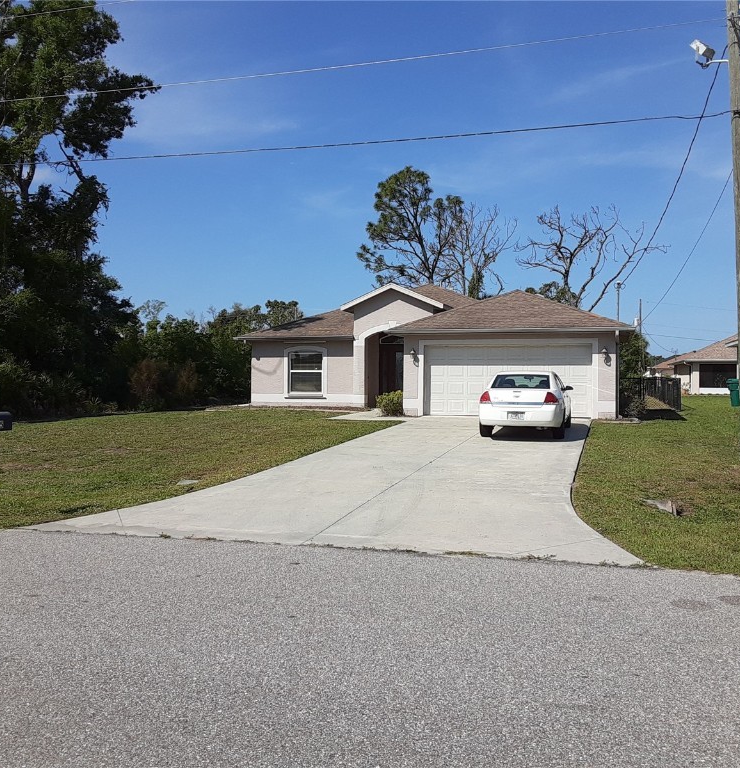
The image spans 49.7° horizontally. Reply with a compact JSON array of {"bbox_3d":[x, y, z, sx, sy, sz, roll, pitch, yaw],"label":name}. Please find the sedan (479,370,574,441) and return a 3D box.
[{"bbox_3d":[3.720,0.390,18.650,1.860,1.470,5.050,0,1,16],"label":"sedan"}]

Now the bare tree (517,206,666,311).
[{"bbox_3d":[13.300,-4.950,48.000,9.000,11.300,8.000,0,1,15],"label":"bare tree"}]

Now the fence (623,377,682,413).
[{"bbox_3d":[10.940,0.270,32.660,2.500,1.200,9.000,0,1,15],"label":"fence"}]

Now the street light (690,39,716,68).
[{"bbox_3d":[5.180,-5.130,12.400,0.360,0.400,0.380,0,1,30],"label":"street light"}]

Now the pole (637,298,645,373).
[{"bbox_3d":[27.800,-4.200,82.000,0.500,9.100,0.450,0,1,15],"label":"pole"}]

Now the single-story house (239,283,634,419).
[{"bbox_3d":[2.650,-1.650,30.900,13.700,5.100,14.800,0,1,15],"label":"single-story house"}]

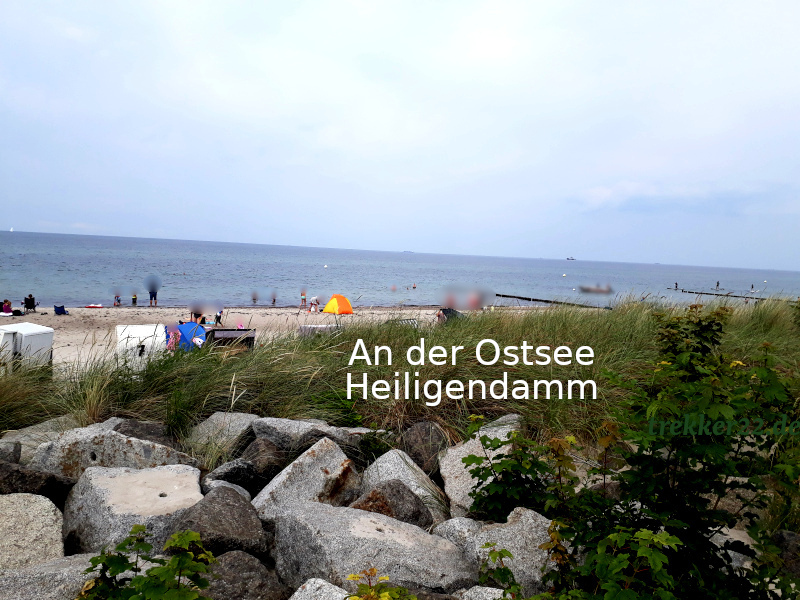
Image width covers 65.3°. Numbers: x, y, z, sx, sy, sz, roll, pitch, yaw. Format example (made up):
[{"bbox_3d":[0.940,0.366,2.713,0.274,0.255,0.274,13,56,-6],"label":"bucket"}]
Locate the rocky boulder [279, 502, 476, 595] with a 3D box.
[{"bbox_3d":[-0.136,1.434,3.600,1.100,0.420,0.570,3,4,0],"label":"rocky boulder"}]

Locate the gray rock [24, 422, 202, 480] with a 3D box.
[{"bbox_3d":[-2.189,1.176,4.750,1.240,0.440,0.550,3,4,6],"label":"gray rock"}]

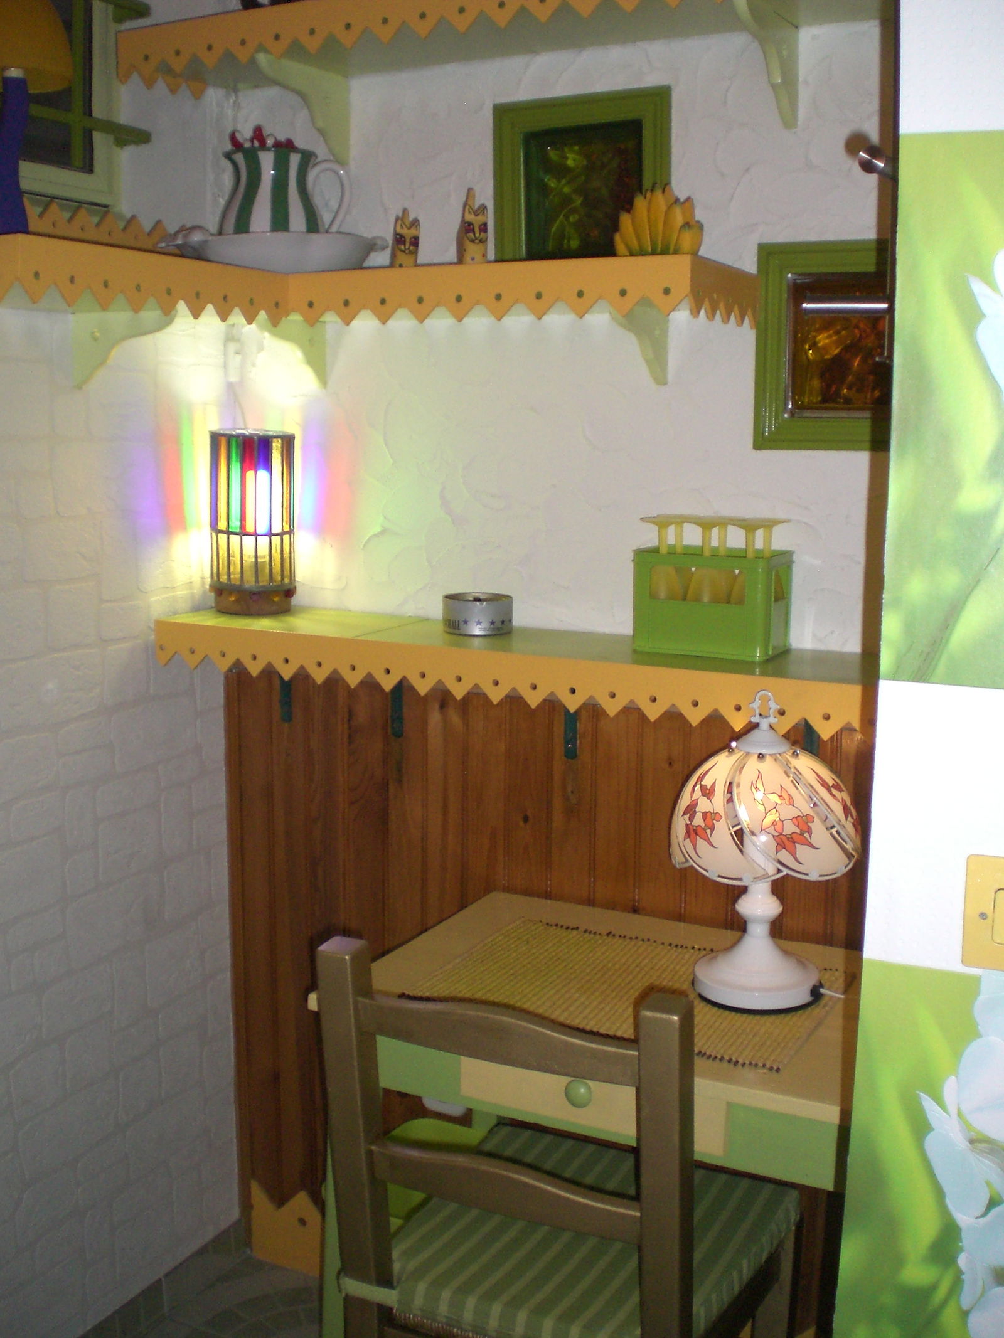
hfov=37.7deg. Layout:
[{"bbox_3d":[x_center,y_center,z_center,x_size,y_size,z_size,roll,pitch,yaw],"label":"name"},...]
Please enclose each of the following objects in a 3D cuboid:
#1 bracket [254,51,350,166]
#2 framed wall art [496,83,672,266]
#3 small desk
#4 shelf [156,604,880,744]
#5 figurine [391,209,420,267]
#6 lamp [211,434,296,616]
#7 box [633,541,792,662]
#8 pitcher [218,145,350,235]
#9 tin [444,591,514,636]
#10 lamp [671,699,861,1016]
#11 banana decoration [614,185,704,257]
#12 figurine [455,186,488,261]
[{"bbox_3d":[-0.280,-0.784,2.062,0.020,0.120,0.209,5,11,27],"label":"bracket"},{"bbox_3d":[0.098,-0.643,1.990,0.261,0.261,0.030,5,11,27],"label":"framed wall art"},{"bbox_3d":[0.193,0.762,1.939,0.720,0.732,0.462,5,11,27],"label":"small desk"},{"bbox_3d":[0.031,-0.006,2.023,1.146,0.070,0.228,5,11,27],"label":"shelf"},{"bbox_3d":[-0.129,-0.577,1.997,0.037,0.094,0.042,-3,10,-15],"label":"figurine"},{"bbox_3d":[-0.384,-0.228,2.263,0.133,0.279,0.133,0,10,0],"label":"lamp"},{"bbox_3d":[0.276,-0.089,1.921,0.185,0.130,0.112,5,11,27],"label":"box"},{"bbox_3d":[-0.305,-0.645,2.066,0.184,0.171,0.143,-1,10,-8],"label":"pitcher"},{"bbox_3d":[-0.034,-0.078,2.088,0.100,0.048,0.100,0,10,0],"label":"tin"},{"bbox_3d":[0.322,0.217,1.819,0.241,0.385,0.241,5,11,27],"label":"lamp"},{"bbox_3d":[0.190,-0.541,1.792,0.116,0.095,0.085,3,10,16],"label":"banana decoration"},{"bbox_3d":[-0.038,-0.578,1.949,0.036,0.113,0.050,-2,10,-15],"label":"figurine"}]

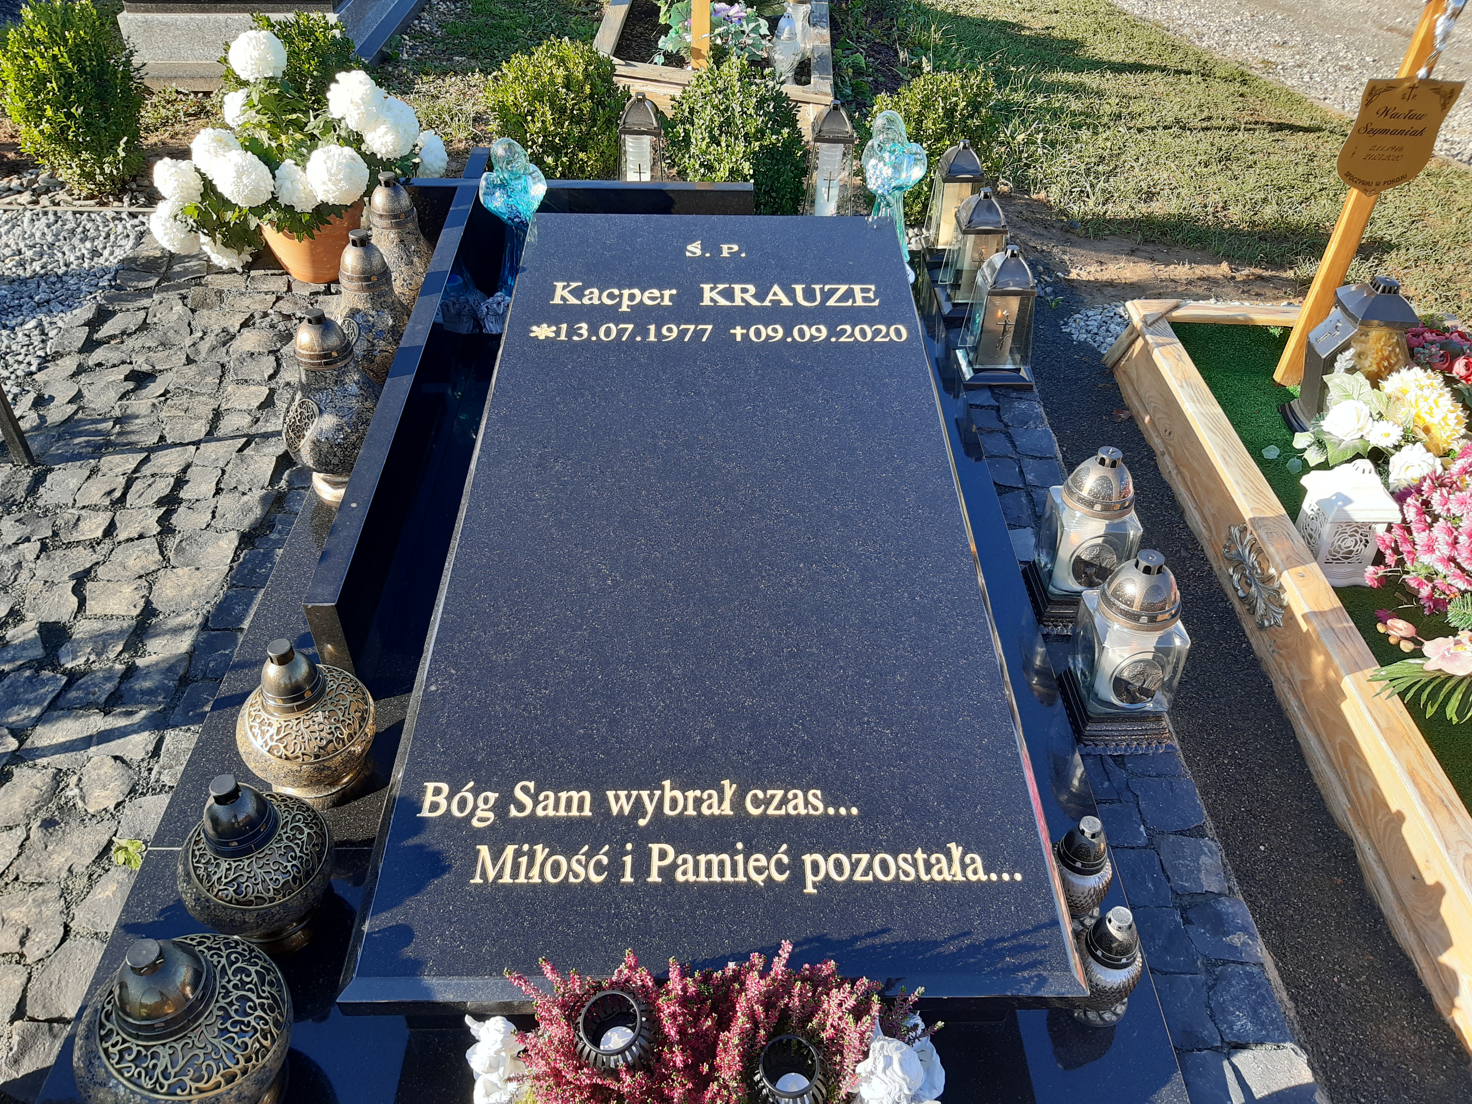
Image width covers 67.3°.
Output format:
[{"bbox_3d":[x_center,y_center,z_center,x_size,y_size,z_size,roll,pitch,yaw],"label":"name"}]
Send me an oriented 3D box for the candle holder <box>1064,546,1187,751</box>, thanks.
[{"bbox_3d":[0.585,0.130,1.635,0.155,0.320,0.155,0,39,1],"label":"candle holder"}]

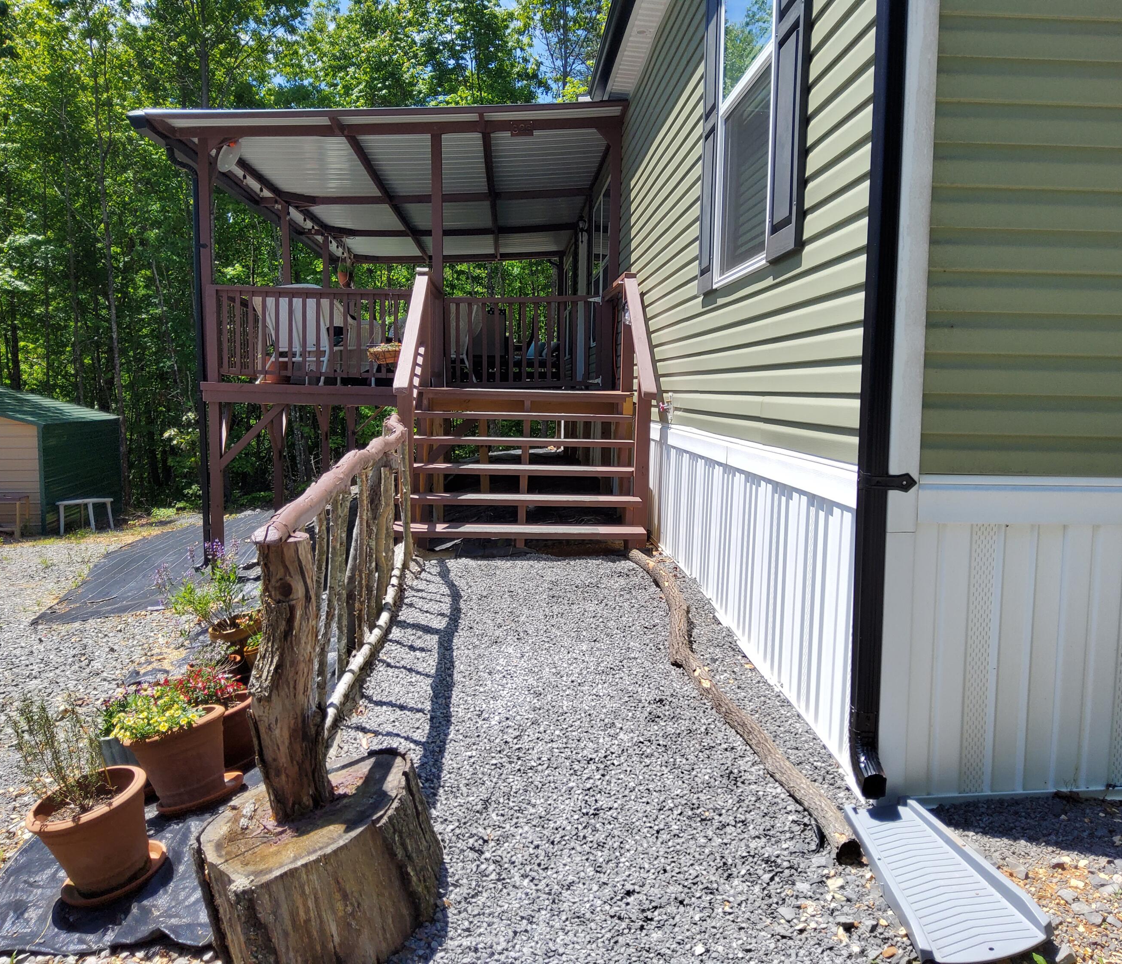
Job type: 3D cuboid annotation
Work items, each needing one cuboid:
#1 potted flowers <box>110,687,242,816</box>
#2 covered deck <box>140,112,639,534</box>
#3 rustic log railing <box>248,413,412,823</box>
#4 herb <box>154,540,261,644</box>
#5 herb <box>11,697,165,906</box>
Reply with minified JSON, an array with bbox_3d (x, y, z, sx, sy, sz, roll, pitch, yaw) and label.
[{"bbox_3d":[-1.191,0.815,3.007,0.350,0.360,0.340,-14,6,-2],"label":"potted flowers"},{"bbox_3d":[-1.749,-1.696,12.418,4.120,3.940,8.600,1,5,-3],"label":"covered deck"},{"bbox_3d":[-0.743,0.206,3.783,0.280,0.880,3.750,1,5,-6],"label":"rustic log railing"},{"bbox_3d":[-1.460,0.524,4.050,0.460,0.550,0.400,-9,6,-2],"label":"herb"},{"bbox_3d":[-1.328,0.869,2.685,0.340,0.525,0.330,-12,12,-2],"label":"herb"}]

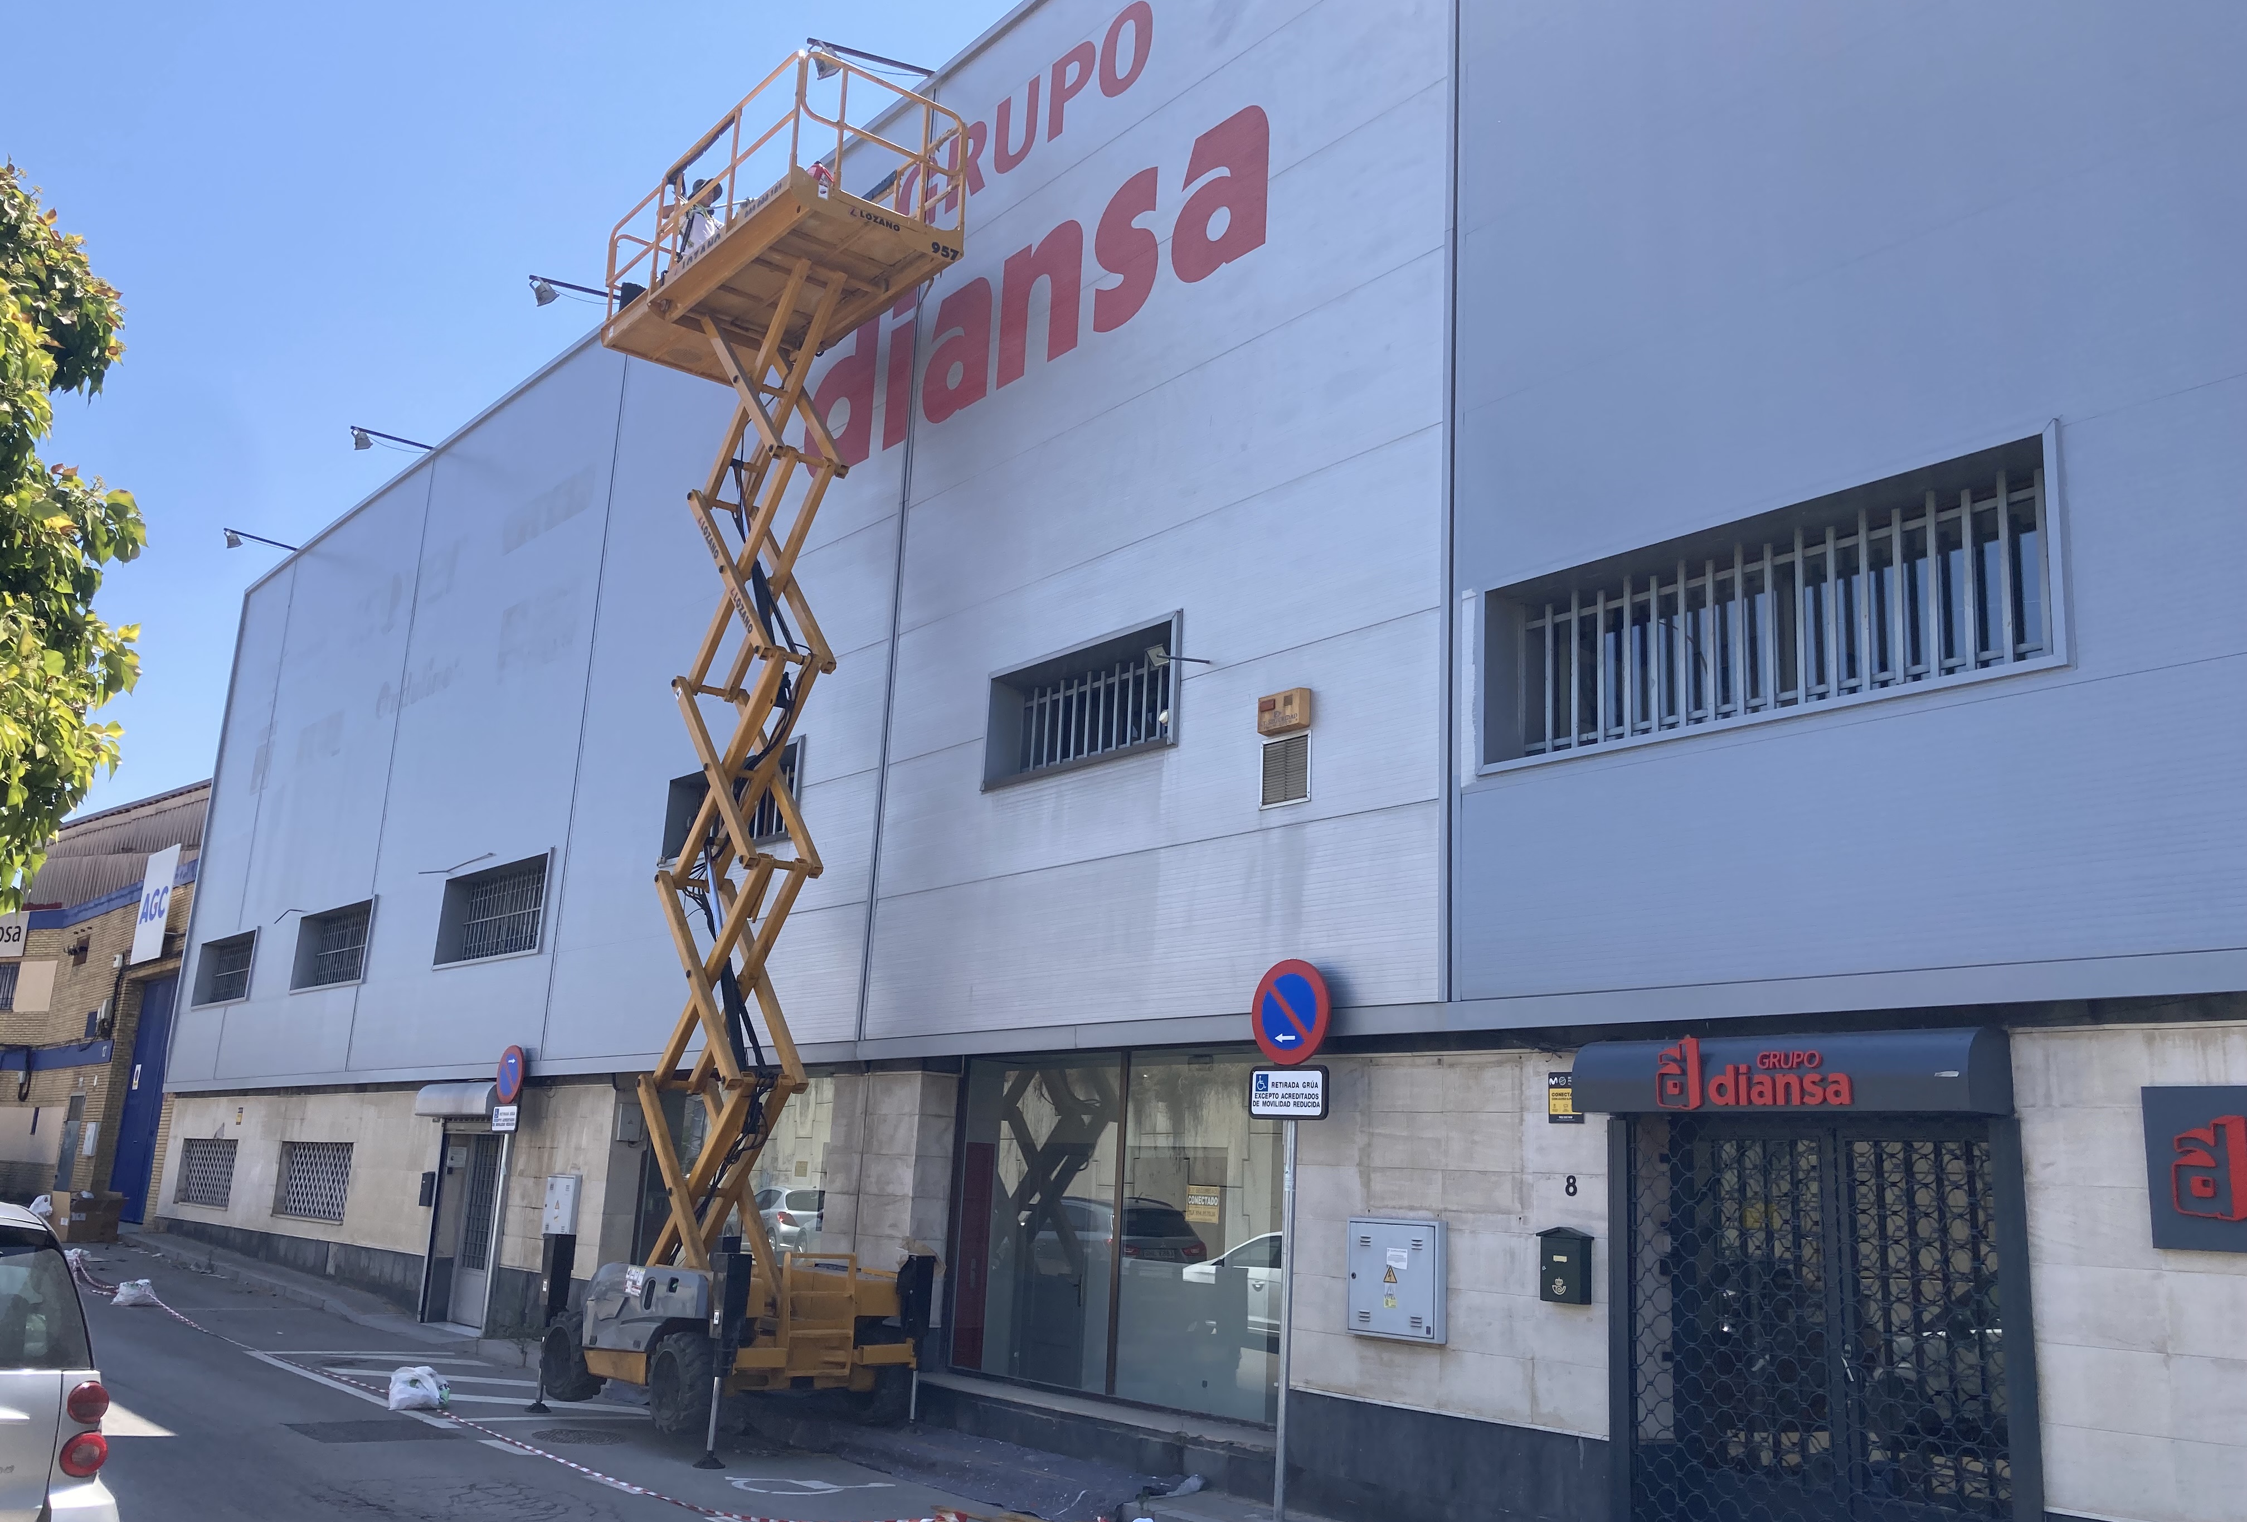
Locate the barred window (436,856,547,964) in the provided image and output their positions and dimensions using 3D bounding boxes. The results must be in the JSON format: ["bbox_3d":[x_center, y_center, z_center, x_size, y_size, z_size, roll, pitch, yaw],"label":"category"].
[{"bbox_3d":[-7.080,1.755,20.667,0.310,1.063,3.022,13,-17,-38],"label":"barred window"}]

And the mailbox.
[{"bbox_3d":[2.152,2.441,8.803,0.100,0.365,0.285,13,-17,-37],"label":"mailbox"}]

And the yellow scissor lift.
[{"bbox_3d":[-2.929,-0.203,14.286,1.830,10.156,3.875,13,-17,-38],"label":"yellow scissor lift"}]

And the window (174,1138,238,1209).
[{"bbox_3d":[-13.798,6.241,27.523,0.200,0.998,2.983,13,-17,-38],"label":"window"}]

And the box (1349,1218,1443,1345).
[{"bbox_3d":[1.454,2.745,9.636,0.085,0.593,0.645,13,-17,-37],"label":"box"}]

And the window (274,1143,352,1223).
[{"bbox_3d":[-10.747,5.592,24.225,0.140,0.980,2.970,14,-17,-38],"label":"window"}]

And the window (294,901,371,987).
[{"bbox_3d":[-10.962,2.652,25.479,0.300,1.110,3.200,14,-17,-38],"label":"window"}]

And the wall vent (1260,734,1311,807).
[{"bbox_3d":[1.008,0.070,11.088,0.055,0.430,0.450,13,-17,-37],"label":"wall vent"}]

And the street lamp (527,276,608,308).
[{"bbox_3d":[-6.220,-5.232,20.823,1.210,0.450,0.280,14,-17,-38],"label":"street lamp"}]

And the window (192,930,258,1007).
[{"bbox_3d":[-14.121,3.346,28.841,0.300,1.048,2.984,13,-17,-38],"label":"window"}]

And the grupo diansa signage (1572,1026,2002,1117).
[{"bbox_3d":[2.894,1.390,8.062,0.360,0.367,1.920,13,-17,-38],"label":"grupo diansa signage"}]

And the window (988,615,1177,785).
[{"bbox_3d":[-0.247,-0.355,12.917,0.320,0.841,2.066,13,-17,-38],"label":"window"}]

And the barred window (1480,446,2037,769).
[{"bbox_3d":[3.054,-0.665,8.961,0.320,1.010,3.014,13,-17,-38],"label":"barred window"}]

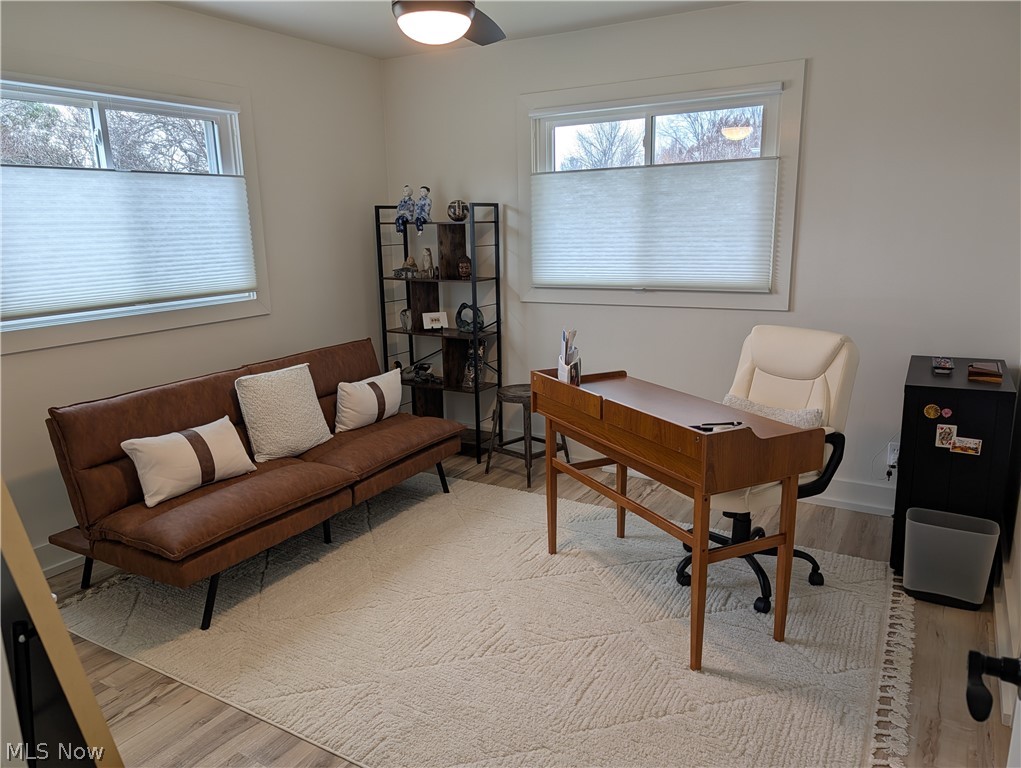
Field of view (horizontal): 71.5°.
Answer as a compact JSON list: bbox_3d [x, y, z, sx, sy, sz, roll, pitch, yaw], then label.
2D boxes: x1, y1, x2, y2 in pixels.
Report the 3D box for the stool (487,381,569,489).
[{"bbox_3d":[0.097,0.280,4.072,0.360,0.490,0.360,11,18,43],"label":"stool"}]

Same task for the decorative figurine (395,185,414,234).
[{"bbox_3d":[-0.622,-1.029,4.209,0.095,0.291,0.100,6,15,30],"label":"decorative figurine"}]

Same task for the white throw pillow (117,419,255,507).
[{"bbox_3d":[-1.322,0.304,2.949,0.130,0.290,0.490,-30,-6,34],"label":"white throw pillow"}]

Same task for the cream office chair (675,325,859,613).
[{"bbox_3d":[0.974,0.296,2.850,0.670,0.970,0.620,-10,16,-34],"label":"cream office chair"}]

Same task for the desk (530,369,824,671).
[{"bbox_3d":[0.550,0.417,2.695,0.485,0.825,1.070,-8,14,-25],"label":"desk"}]

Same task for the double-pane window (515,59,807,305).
[{"bbox_3d":[0.704,-0.978,3.703,1.489,1.148,0.090,6,15,30],"label":"double-pane window"}]

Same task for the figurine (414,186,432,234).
[{"bbox_3d":[-0.506,-1.010,4.144,0.085,0.280,0.095,6,15,30],"label":"figurine"}]

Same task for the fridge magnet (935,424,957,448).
[{"bbox_3d":[1.644,0.199,2.671,0.064,0.088,0.006,3,13,30],"label":"fridge magnet"}]

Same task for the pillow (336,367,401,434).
[{"bbox_3d":[-0.764,0.081,3.823,0.130,0.280,0.480,-1,10,33],"label":"pillow"}]

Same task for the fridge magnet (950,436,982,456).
[{"bbox_3d":[1.750,0.239,2.720,0.095,0.061,0.004,6,15,30],"label":"fridge magnet"}]

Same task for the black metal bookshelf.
[{"bbox_3d":[-0.428,-0.320,4.405,0.700,1.535,0.270,6,15,30],"label":"black metal bookshelf"}]

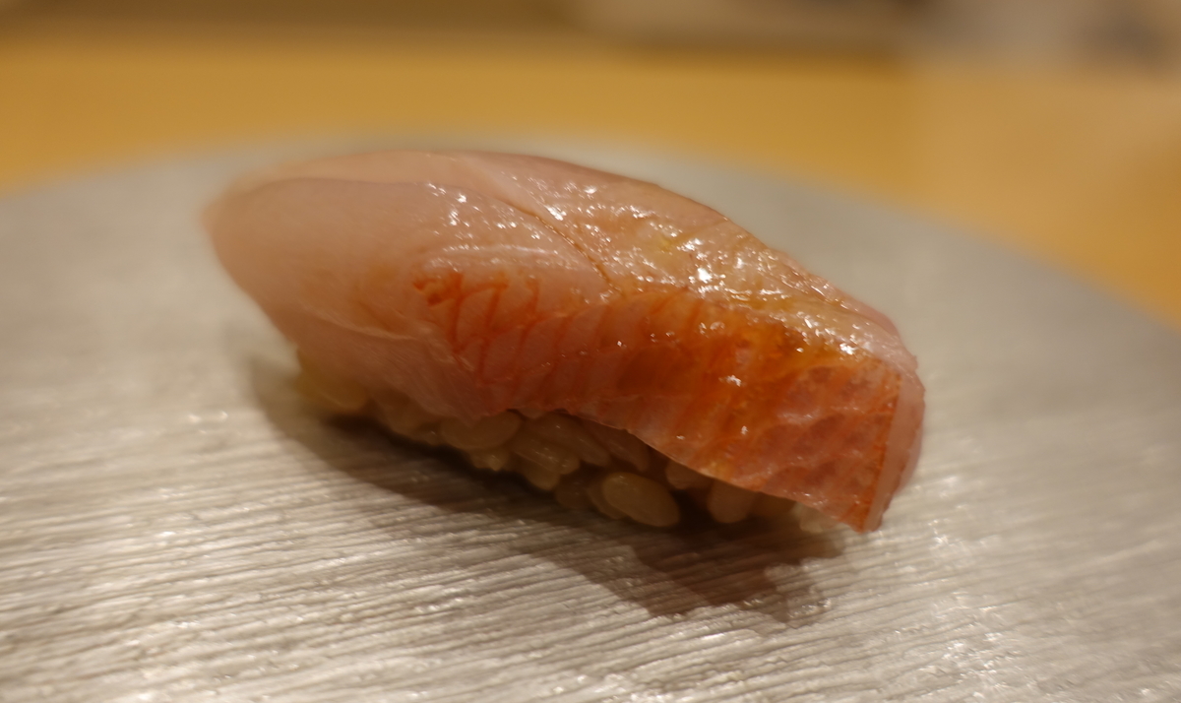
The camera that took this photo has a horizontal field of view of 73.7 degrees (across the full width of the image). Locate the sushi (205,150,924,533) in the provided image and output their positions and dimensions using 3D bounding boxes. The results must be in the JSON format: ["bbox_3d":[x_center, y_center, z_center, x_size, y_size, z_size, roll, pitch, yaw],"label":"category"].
[{"bbox_3d":[-0.001,-0.003,0.093,0.073,0.027,0.029,16,36,18],"label":"sushi"}]

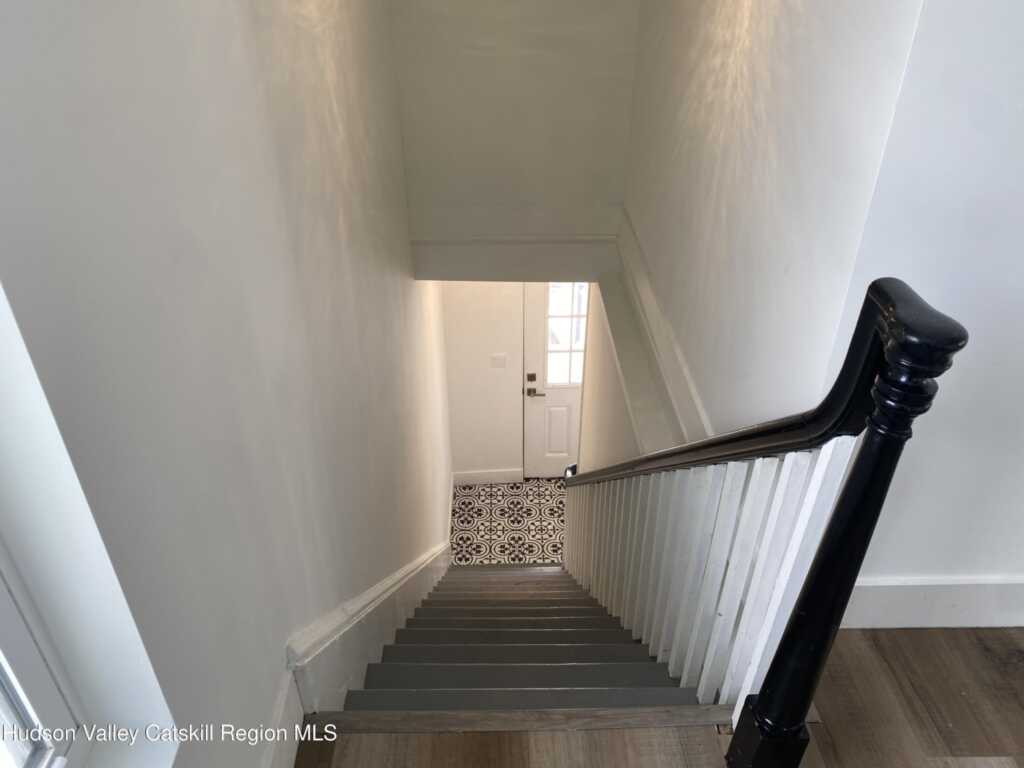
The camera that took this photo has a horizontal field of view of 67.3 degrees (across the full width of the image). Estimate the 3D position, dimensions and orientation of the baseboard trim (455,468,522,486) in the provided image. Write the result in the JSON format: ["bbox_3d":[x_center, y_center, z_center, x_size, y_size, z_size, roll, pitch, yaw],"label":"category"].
[{"bbox_3d":[-0.194,0.785,6.452,0.580,0.145,0.020,-2,34,-4],"label":"baseboard trim"}]

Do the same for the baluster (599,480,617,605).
[{"bbox_3d":[0.433,0.733,3.422,0.033,0.780,0.034,0,34,-1],"label":"baluster"}]

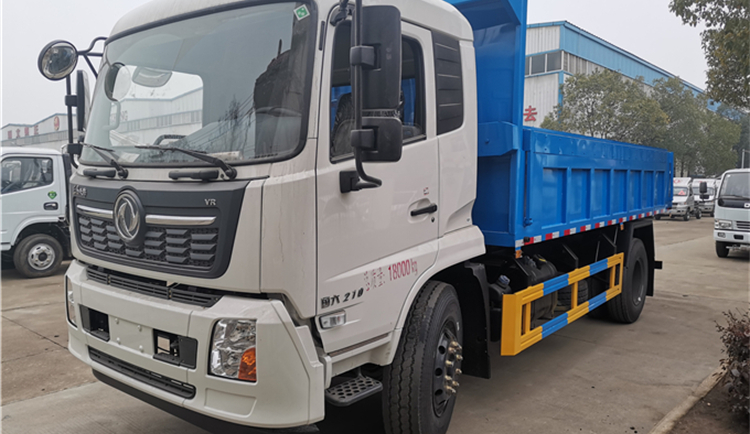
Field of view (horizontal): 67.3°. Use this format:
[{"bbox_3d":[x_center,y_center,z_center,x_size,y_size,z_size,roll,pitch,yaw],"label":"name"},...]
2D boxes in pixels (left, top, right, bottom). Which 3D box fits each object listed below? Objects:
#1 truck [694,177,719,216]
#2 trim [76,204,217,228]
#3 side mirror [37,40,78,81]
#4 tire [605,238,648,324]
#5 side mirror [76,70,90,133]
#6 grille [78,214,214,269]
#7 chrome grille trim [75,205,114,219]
[{"bbox_3d":[17.420,-1.055,29.445,1.600,1.920,4.200,3,5,38],"label":"truck"},{"bbox_3d":[-1.290,-0.008,3.009,1.394,0.069,0.091,3,5,38],"label":"trim"},{"bbox_3d":[-2.167,-1.064,3.844,0.090,0.265,0.265,39,22,24],"label":"side mirror"},{"bbox_3d":[2.971,0.735,6.659,0.280,1.020,1.020,3,5,38],"label":"tire"},{"bbox_3d":[-2.104,-0.832,4.056,0.080,0.450,0.190,-2,5,-22],"label":"side mirror"},{"bbox_3d":[-1.290,0.111,3.018,1.404,0.212,0.101,3,5,38],"label":"grille"},{"bbox_3d":[-1.603,-0.033,3.265,0.540,0.045,0.045,4,6,43],"label":"chrome grille trim"}]

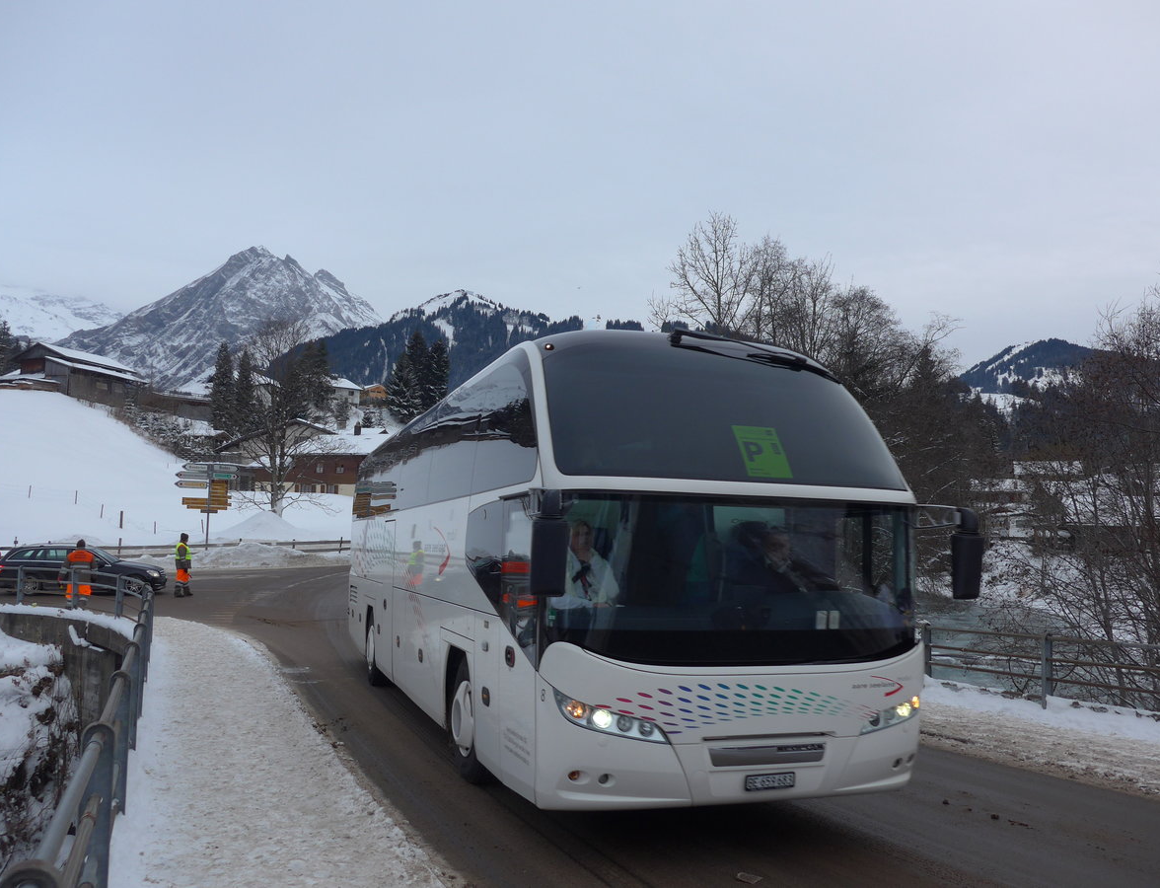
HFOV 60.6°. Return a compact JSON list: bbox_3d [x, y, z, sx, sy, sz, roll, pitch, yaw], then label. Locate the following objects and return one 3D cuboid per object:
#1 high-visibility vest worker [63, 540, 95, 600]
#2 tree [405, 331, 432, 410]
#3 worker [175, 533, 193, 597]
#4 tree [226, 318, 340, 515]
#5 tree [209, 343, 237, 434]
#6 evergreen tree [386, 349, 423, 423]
[{"bbox_3d":[-12.797,3.335,25.300,0.800,1.780,0.480,3,-7,-25],"label":"high-visibility vest worker"},{"bbox_3d":[-26.835,-11.571,165.000,5.000,15.000,5.000,0,-6,0],"label":"tree"},{"bbox_3d":[-10.863,3.323,27.200,0.480,1.760,0.550,2,-6,-20],"label":"worker"},{"bbox_3d":[-15.595,-1.422,52.000,6.000,10.500,6.000,0,-6,0],"label":"tree"},{"bbox_3d":[-44.949,-7.150,125.000,3.600,11.600,3.600,0,-6,0],"label":"tree"},{"bbox_3d":[-27.522,-8.866,155.000,6.000,12.000,6.000,0,-6,0],"label":"evergreen tree"}]

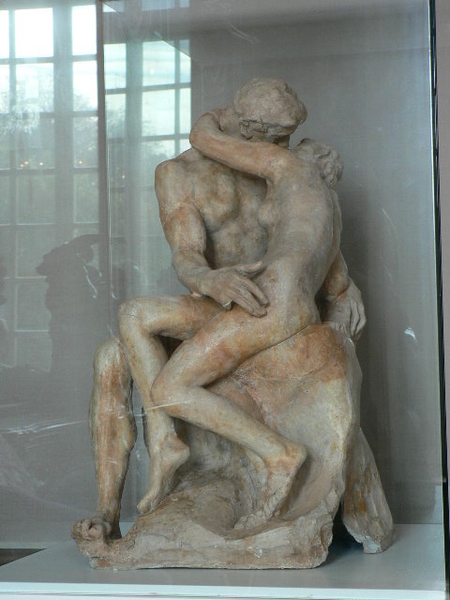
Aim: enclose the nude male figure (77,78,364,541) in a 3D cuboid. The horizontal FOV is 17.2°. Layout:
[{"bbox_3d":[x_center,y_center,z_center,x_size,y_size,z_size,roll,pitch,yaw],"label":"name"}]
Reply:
[{"bbox_3d":[0.015,-0.005,2.739,0.472,0.810,0.392,-2,-1,10],"label":"nude male figure"}]

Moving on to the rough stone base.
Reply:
[{"bbox_3d":[0.038,0.245,2.731,0.526,0.415,0.451,-2,-1,10],"label":"rough stone base"}]

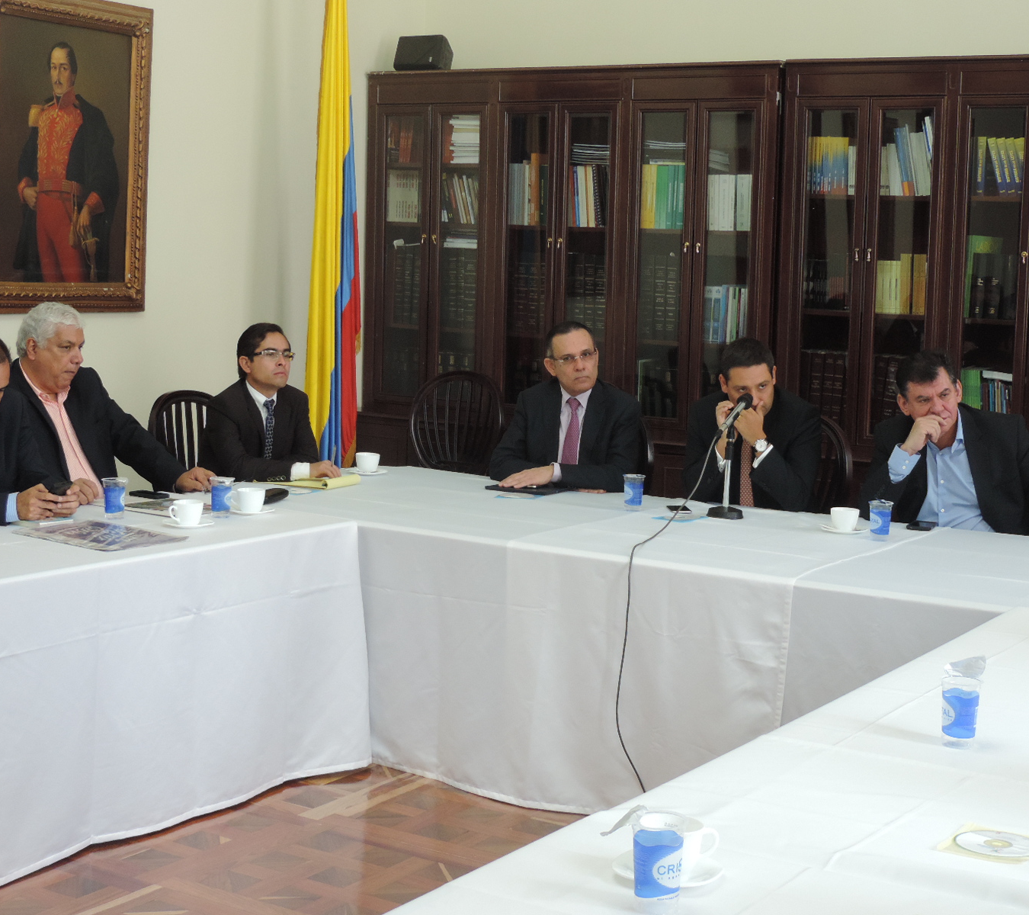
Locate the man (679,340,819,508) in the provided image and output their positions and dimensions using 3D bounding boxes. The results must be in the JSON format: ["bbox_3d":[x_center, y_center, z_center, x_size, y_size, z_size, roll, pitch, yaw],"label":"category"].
[{"bbox_3d":[0.787,0.259,6.113,0.540,1.320,0.800,5,7,28],"label":"man"}]

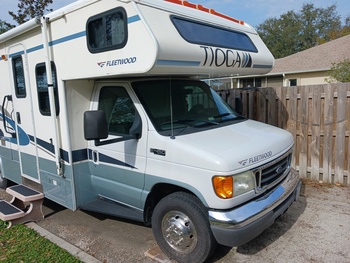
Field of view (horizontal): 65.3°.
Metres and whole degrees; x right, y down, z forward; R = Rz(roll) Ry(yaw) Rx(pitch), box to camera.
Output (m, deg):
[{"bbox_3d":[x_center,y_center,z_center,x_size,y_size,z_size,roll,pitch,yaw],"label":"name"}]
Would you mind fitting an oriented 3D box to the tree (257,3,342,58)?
[{"bbox_3d":[13.346,-8.222,29.252,10.300,10.600,9.800,1,9,24],"label":"tree"}]

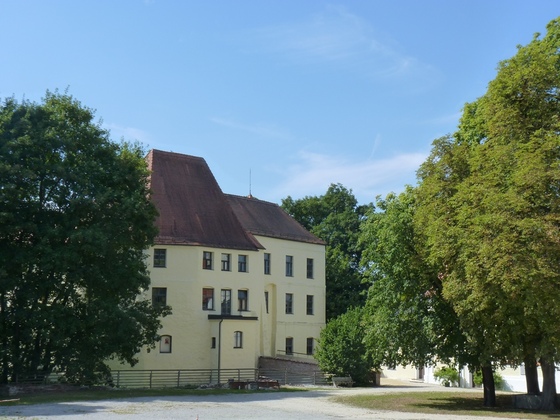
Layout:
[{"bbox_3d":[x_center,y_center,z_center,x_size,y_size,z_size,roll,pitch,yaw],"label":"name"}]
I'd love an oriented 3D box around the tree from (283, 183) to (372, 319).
[{"bbox_3d":[5.445,7.411,91.963,11.000,20.261,10.500,0,-9,0],"label":"tree"}]

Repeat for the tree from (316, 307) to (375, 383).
[{"bbox_3d":[4.904,10.356,65.183,4.621,6.006,4.600,0,-9,0],"label":"tree"}]

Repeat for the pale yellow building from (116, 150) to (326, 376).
[{"bbox_3d":[-6.543,5.380,75.273,12.000,19.700,20.500,-8,-12,43],"label":"pale yellow building"}]

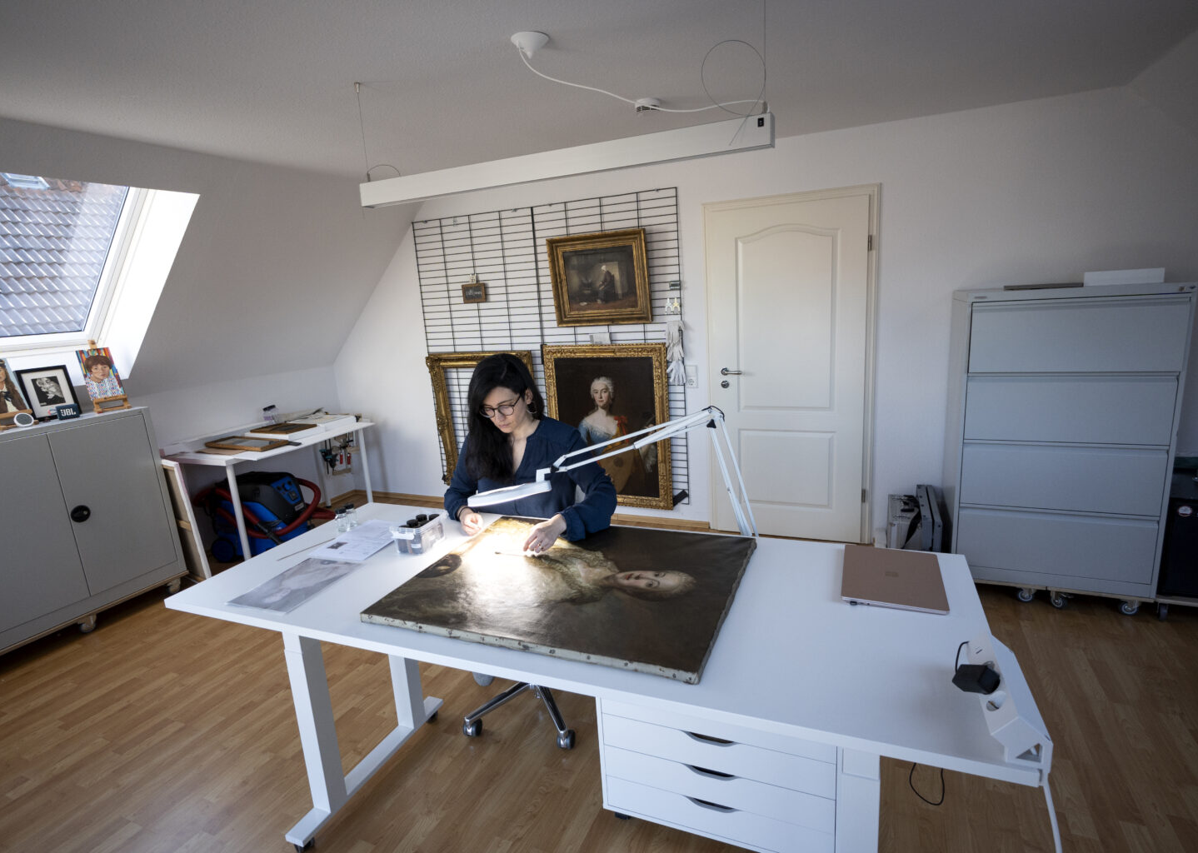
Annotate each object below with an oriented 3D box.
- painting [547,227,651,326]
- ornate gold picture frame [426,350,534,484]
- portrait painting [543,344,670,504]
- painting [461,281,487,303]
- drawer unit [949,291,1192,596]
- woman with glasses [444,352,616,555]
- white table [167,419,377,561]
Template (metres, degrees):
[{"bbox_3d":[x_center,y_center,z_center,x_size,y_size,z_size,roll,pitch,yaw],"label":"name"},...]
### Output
[{"bbox_3d":[0.013,-0.924,4.027,0.645,0.556,0.070,2,20,24],"label":"painting"},{"bbox_3d":[-0.785,-0.037,4.658,0.873,1.006,0.075,2,15,24],"label":"ornate gold picture frame"},{"bbox_3d":[0.070,-0.004,4.277,0.858,1.091,0.065,2,14,24],"label":"portrait painting"},{"bbox_3d":[-0.858,-0.929,4.471,0.186,0.124,0.022,2,14,24],"label":"painting"},{"bbox_3d":[2.134,0.029,3.043,0.790,1.360,0.500,1,14,23],"label":"drawer unit"},{"bbox_3d":[-0.217,0.426,2.432,0.620,1.360,0.700,2,14,24],"label":"woman with glasses"},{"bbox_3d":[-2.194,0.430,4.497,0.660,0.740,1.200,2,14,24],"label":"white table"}]

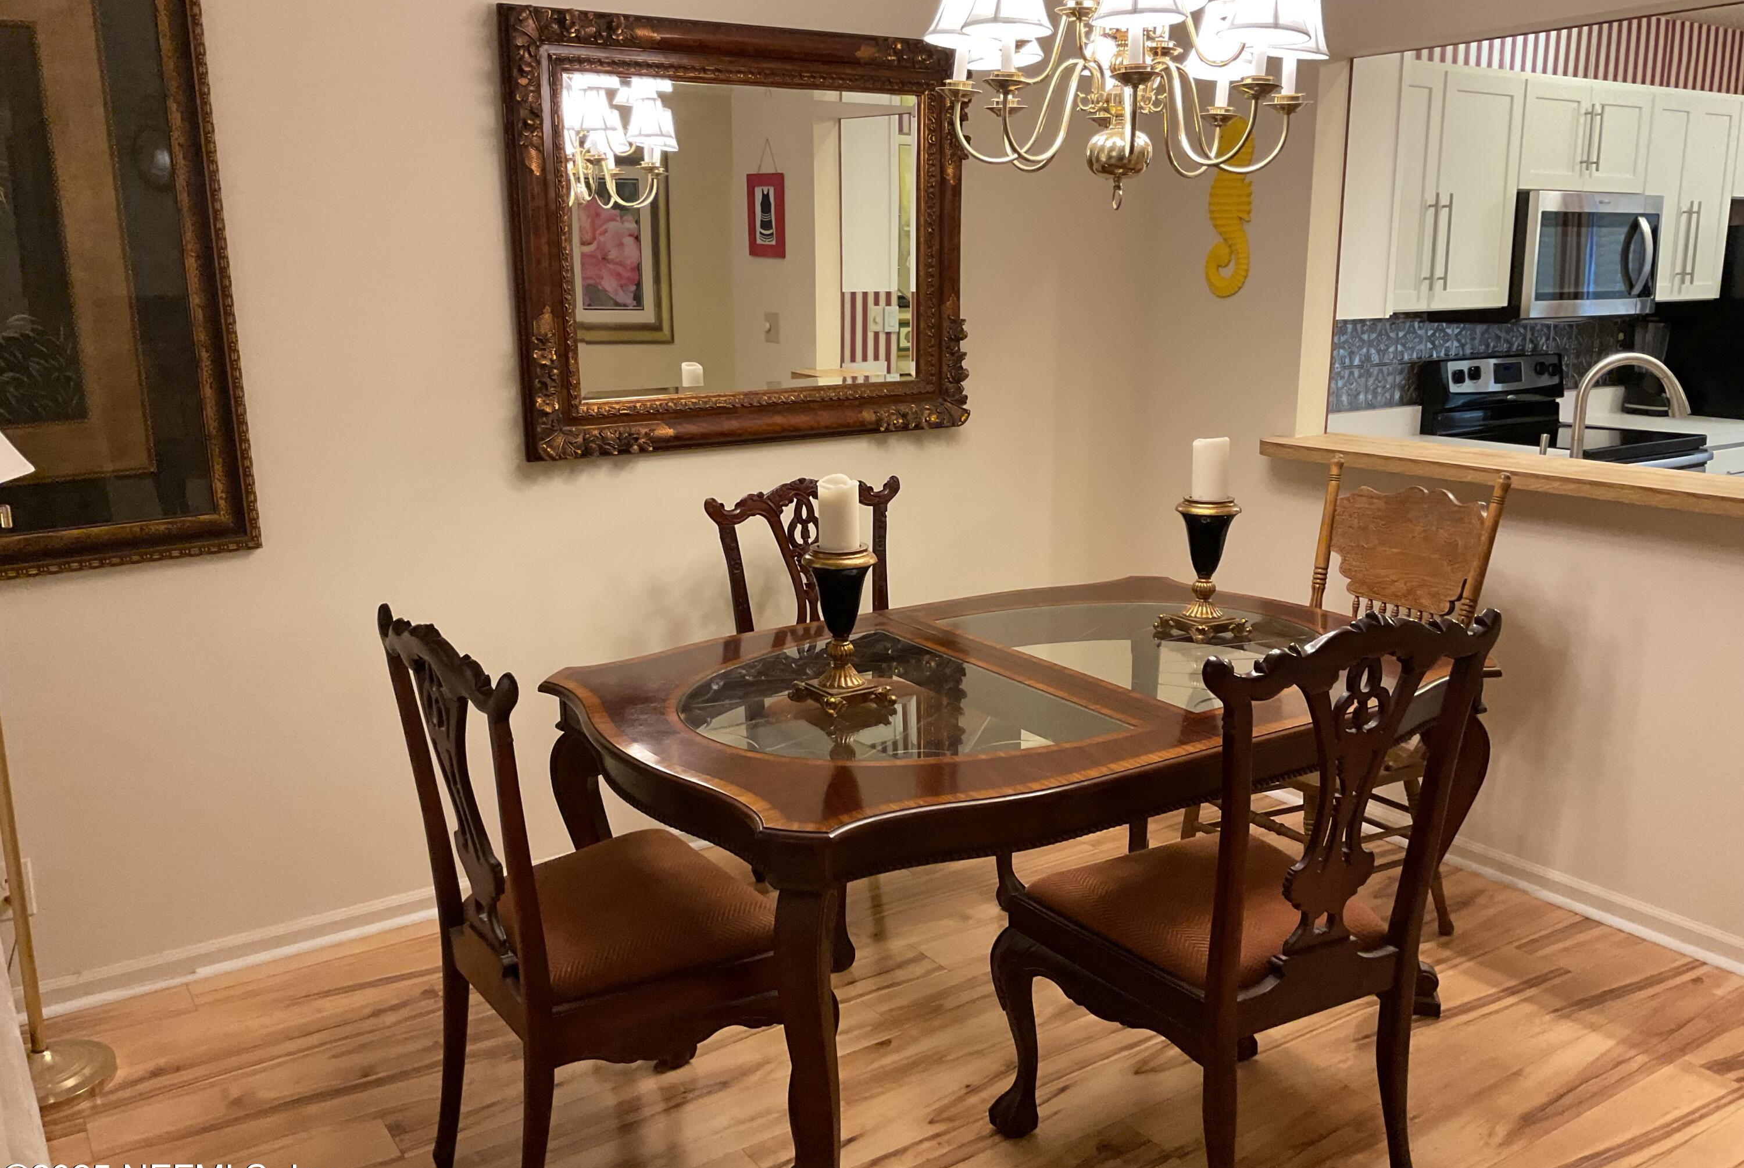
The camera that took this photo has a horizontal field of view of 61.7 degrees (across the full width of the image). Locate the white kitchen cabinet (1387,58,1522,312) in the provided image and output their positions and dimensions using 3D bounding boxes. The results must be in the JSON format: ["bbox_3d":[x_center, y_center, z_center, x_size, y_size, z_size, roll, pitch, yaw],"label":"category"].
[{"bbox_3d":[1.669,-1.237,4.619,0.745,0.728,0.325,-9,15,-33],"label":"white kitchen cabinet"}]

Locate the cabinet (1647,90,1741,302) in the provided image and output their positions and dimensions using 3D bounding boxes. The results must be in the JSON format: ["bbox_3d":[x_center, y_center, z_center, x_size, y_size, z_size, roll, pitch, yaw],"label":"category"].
[{"bbox_3d":[2.845,-1.418,5.389,0.570,0.729,0.325,-9,15,-33],"label":"cabinet"}]

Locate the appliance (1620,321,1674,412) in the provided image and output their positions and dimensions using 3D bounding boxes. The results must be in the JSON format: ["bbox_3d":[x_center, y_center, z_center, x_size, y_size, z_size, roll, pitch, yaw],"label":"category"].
[{"bbox_3d":[2.991,-0.838,5.637,0.180,0.370,0.200,-9,15,-33],"label":"appliance"}]

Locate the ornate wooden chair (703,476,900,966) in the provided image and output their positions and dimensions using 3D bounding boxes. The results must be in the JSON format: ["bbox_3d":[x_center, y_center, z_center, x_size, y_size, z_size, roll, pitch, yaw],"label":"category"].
[{"bbox_3d":[-0.004,0.294,3.518,0.570,1.020,0.560,-9,16,-34],"label":"ornate wooden chair"}]

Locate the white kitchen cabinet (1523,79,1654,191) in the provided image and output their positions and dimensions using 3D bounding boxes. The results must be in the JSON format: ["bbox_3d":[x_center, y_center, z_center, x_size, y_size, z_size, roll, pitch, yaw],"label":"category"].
[{"bbox_3d":[2.390,-1.579,5.191,0.765,0.375,0.330,-9,15,-33],"label":"white kitchen cabinet"}]

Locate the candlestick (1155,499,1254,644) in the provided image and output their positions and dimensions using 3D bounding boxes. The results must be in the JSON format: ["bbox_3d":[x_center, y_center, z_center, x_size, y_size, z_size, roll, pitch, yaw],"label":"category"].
[{"bbox_3d":[0.724,-0.038,3.160,0.140,0.290,0.140,-9,15,-33],"label":"candlestick"}]

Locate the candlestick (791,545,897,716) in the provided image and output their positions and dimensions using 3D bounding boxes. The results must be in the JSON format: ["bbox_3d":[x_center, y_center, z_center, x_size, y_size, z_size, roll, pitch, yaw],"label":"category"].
[{"bbox_3d":[-0.053,0.077,2.691,0.140,0.290,0.140,-9,15,-33],"label":"candlestick"}]

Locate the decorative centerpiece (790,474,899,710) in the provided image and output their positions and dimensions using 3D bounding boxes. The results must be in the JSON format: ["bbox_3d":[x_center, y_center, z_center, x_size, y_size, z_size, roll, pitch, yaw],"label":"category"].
[{"bbox_3d":[-0.053,0.014,2.677,0.140,0.420,0.140,-9,15,-33],"label":"decorative centerpiece"}]

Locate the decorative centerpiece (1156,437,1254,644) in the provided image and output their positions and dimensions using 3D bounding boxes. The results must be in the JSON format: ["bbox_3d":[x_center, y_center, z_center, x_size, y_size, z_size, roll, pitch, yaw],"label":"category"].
[{"bbox_3d":[0.694,-0.102,3.041,0.154,0.410,0.154,-9,15,-33],"label":"decorative centerpiece"}]

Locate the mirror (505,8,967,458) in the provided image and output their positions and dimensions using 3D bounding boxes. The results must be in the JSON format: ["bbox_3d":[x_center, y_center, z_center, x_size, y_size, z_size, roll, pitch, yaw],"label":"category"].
[{"bbox_3d":[-0.285,-0.852,3.627,1.235,0.995,0.070,-9,15,-33],"label":"mirror"}]

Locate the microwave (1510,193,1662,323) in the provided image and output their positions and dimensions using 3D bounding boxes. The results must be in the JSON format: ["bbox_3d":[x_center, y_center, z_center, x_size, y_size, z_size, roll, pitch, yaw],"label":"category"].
[{"bbox_3d":[2.322,-1.133,5.032,0.760,0.407,0.420,-9,15,-33],"label":"microwave"}]

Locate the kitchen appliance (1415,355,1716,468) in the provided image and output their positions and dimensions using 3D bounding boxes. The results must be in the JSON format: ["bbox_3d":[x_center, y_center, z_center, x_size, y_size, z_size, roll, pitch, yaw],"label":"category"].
[{"bbox_3d":[2.416,-0.182,5.125,0.760,1.155,0.660,-9,15,-33],"label":"kitchen appliance"}]

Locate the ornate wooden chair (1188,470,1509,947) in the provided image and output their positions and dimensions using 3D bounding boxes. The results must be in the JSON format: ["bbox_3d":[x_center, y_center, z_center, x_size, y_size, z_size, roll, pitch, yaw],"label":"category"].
[{"bbox_3d":[1.070,0.279,3.406,0.570,1.080,0.470,-8,15,-31],"label":"ornate wooden chair"}]

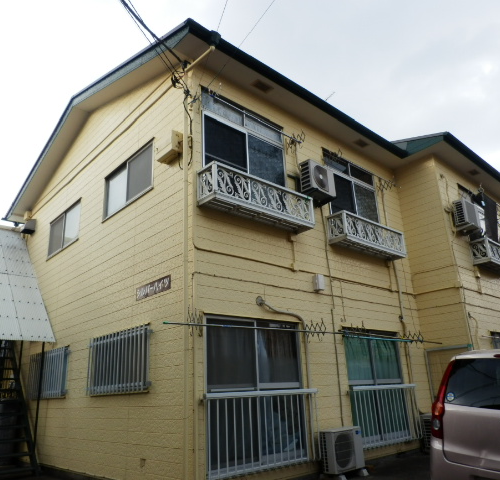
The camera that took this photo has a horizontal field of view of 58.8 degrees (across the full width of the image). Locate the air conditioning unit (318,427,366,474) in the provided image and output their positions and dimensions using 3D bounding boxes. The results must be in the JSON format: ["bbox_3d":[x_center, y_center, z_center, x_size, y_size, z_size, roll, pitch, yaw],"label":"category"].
[{"bbox_3d":[1.266,2.851,6.027,0.639,0.508,0.231,14,-25,-40],"label":"air conditioning unit"}]

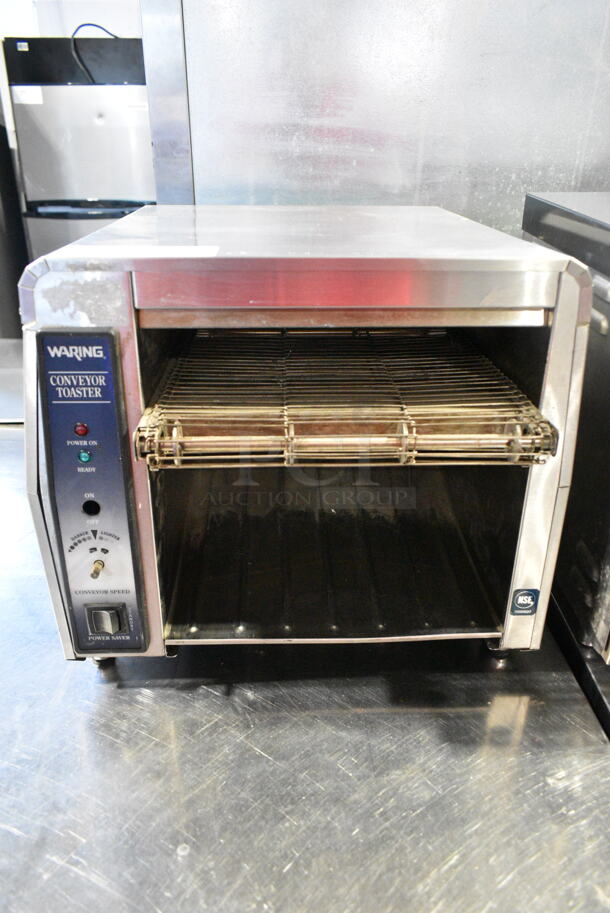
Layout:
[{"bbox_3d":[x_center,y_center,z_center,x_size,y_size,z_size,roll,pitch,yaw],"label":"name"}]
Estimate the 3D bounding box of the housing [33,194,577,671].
[{"bbox_3d":[-0.006,-0.069,0.674,0.370,0.300,0.405,-1,24,-2],"label":"housing"}]

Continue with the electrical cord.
[{"bbox_3d":[-0.890,-1.700,2.920,0.205,0.230,0.120,0,24,0],"label":"electrical cord"}]

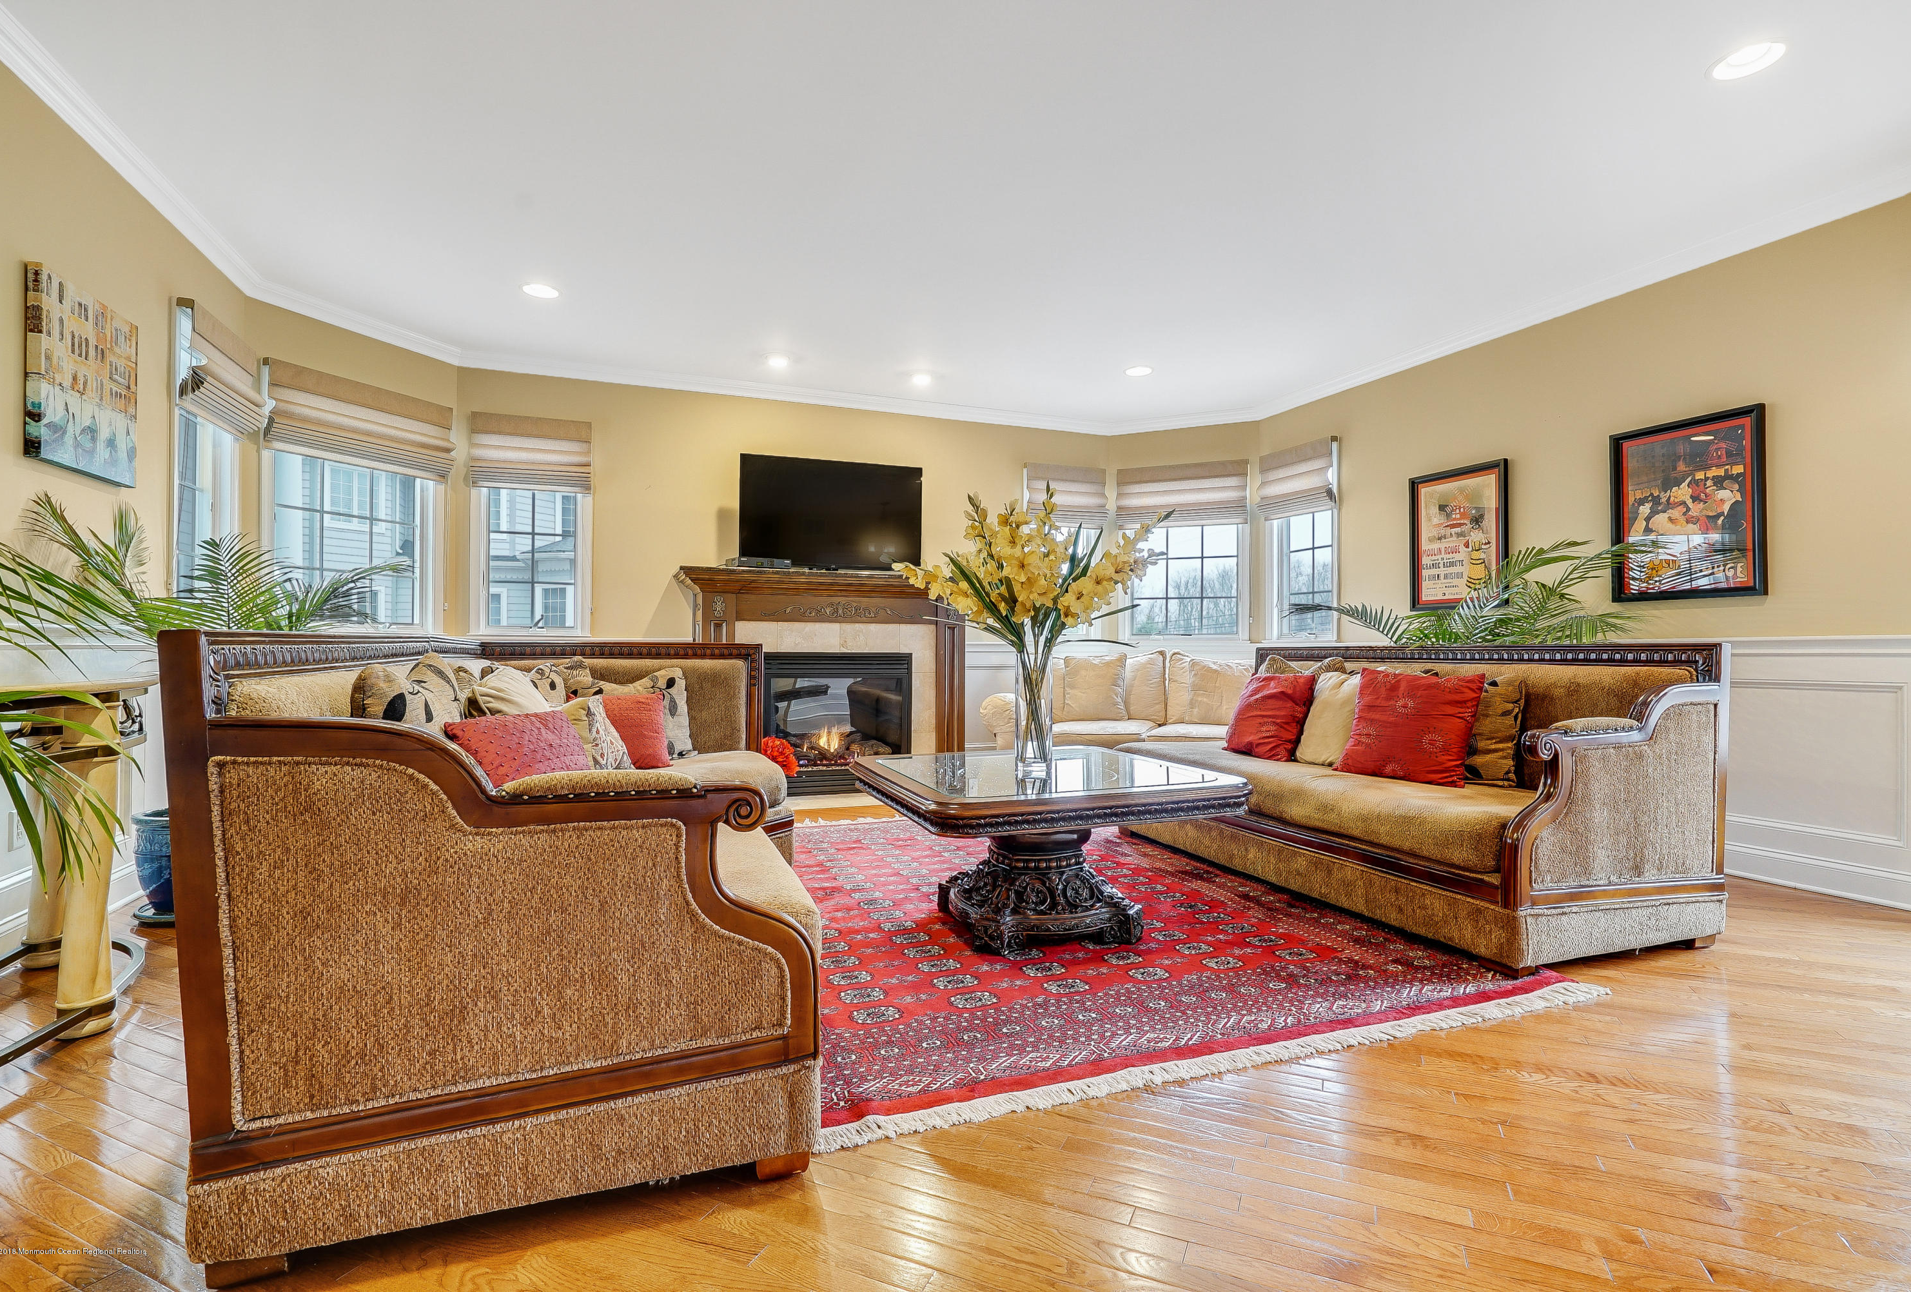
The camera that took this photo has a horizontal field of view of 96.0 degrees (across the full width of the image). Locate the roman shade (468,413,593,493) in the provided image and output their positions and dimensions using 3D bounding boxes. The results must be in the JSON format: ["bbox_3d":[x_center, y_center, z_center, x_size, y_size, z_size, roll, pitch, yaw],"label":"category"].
[{"bbox_3d":[-2.550,-1.153,5.183,0.666,0.434,0.097,0,0,-23],"label":"roman shade"}]

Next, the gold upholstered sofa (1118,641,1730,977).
[{"bbox_3d":[1.731,0.498,3.714,0.975,1.000,2.147,0,0,-21],"label":"gold upholstered sofa"}]

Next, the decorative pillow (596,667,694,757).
[{"bbox_3d":[-1.458,0.304,3.867,0.490,0.440,0.150,0,-17,-23],"label":"decorative pillow"}]

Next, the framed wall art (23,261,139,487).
[{"bbox_3d":[-3.024,-0.907,2.992,0.044,0.618,0.579,0,0,-21],"label":"framed wall art"}]

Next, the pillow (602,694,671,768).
[{"bbox_3d":[-1.410,0.362,3.615,0.395,0.345,0.130,0,-20,-23],"label":"pillow"}]

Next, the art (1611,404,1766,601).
[{"bbox_3d":[3.208,-0.592,3.785,0.035,0.786,0.579,0,0,-23],"label":"art"}]

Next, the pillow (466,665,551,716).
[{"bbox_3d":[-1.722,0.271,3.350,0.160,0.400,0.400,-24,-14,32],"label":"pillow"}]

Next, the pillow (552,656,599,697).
[{"bbox_3d":[-1.786,0.259,3.980,0.380,0.400,0.150,0,-15,-37],"label":"pillow"}]

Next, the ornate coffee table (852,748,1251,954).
[{"bbox_3d":[0.282,0.709,3.007,1.103,0.542,1.147,0,0,-21],"label":"ornate coffee table"}]

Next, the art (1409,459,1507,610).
[{"bbox_3d":[2.944,-0.624,5.036,0.034,0.820,0.642,0,0,-21],"label":"art"}]

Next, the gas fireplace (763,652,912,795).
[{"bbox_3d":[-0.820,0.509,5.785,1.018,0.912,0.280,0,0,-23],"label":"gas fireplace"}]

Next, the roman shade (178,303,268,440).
[{"bbox_3d":[-3.252,-1.189,3.831,0.101,0.434,0.685,0,0,-23],"label":"roman shade"}]

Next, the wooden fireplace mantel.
[{"bbox_3d":[-0.797,0.246,5.731,1.998,1.438,0.425,0,0,-23],"label":"wooden fireplace mantel"}]

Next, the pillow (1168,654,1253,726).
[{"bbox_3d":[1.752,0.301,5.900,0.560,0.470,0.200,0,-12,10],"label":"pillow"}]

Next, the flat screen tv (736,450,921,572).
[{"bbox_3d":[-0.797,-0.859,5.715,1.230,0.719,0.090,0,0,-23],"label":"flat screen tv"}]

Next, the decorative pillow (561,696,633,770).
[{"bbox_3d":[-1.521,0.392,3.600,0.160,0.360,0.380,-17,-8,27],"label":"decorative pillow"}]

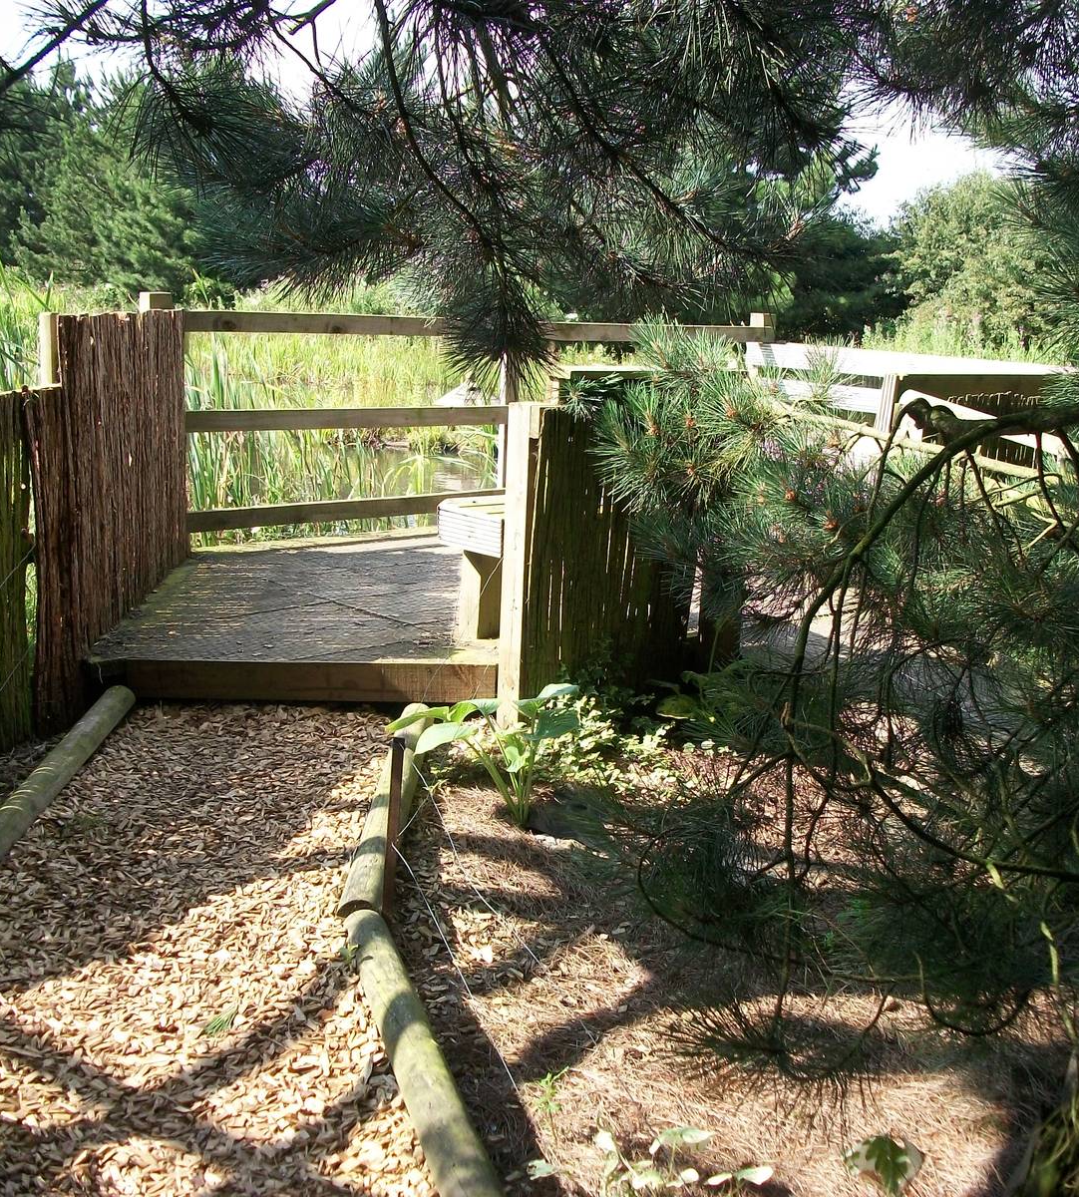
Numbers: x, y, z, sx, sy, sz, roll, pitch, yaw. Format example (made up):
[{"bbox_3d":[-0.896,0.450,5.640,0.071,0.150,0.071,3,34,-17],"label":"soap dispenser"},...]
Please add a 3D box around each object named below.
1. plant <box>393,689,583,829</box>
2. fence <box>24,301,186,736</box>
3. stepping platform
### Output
[{"bbox_3d":[-0.134,0.382,3.849,0.480,0.320,0.420,1,10,0],"label":"plant"},{"bbox_3d":[-1.590,-0.441,5.637,0.180,1.260,2.450,1,10,-4],"label":"fence"},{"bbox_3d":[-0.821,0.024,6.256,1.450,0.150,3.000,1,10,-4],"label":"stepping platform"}]

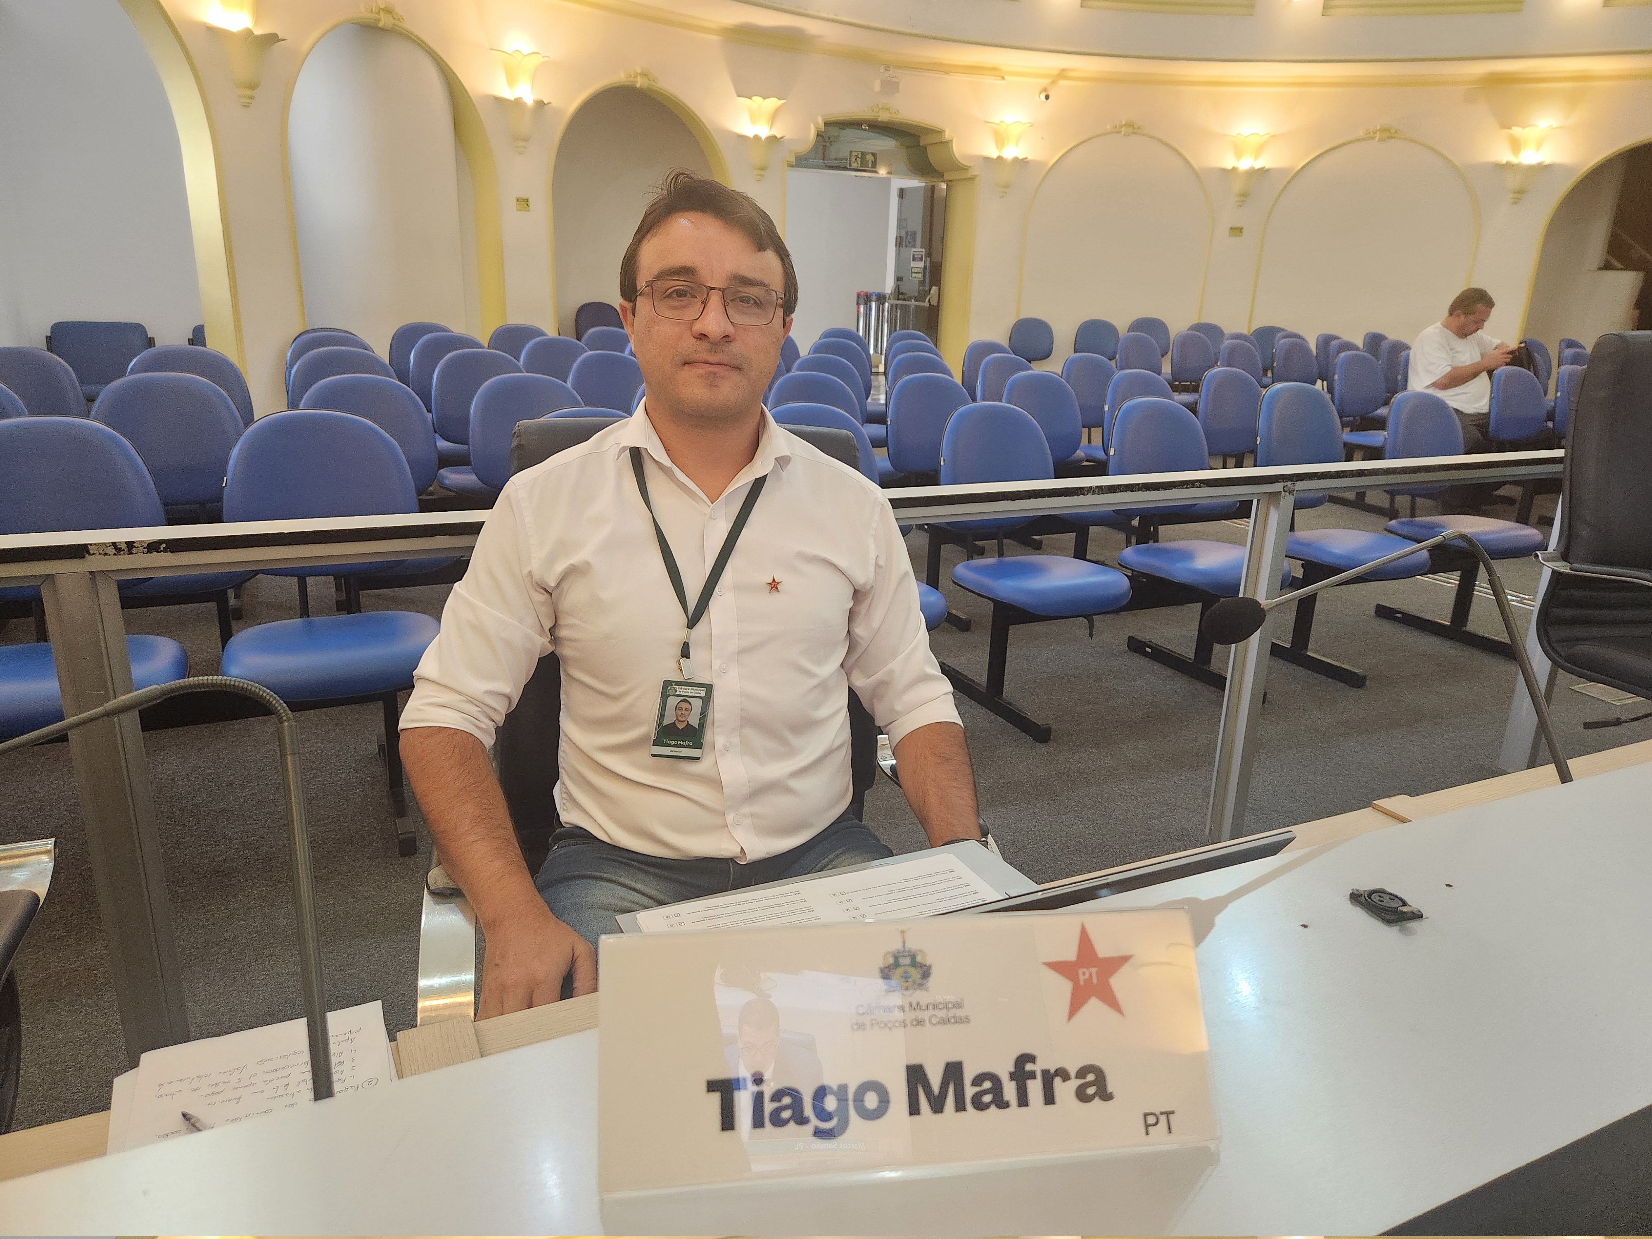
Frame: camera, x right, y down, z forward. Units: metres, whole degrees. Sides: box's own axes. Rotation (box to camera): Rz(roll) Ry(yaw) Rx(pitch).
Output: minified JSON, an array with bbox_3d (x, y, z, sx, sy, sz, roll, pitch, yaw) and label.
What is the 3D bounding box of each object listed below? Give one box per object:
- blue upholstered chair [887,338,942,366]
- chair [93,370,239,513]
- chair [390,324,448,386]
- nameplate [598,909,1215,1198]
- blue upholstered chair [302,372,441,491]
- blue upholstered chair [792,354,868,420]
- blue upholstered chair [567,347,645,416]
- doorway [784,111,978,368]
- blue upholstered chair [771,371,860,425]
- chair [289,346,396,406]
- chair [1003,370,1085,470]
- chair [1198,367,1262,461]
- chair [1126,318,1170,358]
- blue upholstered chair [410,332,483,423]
[{"bbox_3d":[0.642,-1.218,6.690,0.480,0.910,0.560,-6,19,-25],"label":"blue upholstered chair"},{"bbox_3d":[-1.929,-0.225,3.235,0.480,0.910,0.560,-5,19,-21],"label":"chair"},{"bbox_3d":[-2.414,-1.323,6.710,0.480,0.910,0.560,-5,19,-21],"label":"chair"},{"bbox_3d":[0.041,0.204,0.564,0.305,0.104,0.100,-1,18,-8],"label":"nameplate"},{"bbox_3d":[-1.407,-0.277,3.454,0.480,0.910,0.560,-5,19,-21],"label":"blue upholstered chair"},{"bbox_3d":[0.094,-0.814,5.335,0.480,0.910,0.560,-6,19,-24],"label":"blue upholstered chair"},{"bbox_3d":[-0.838,-0.678,4.704,0.450,0.906,0.570,-7,19,-26],"label":"blue upholstered chair"},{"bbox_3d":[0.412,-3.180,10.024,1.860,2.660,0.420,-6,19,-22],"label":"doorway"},{"bbox_3d":[0.035,-0.415,3.862,0.460,0.870,0.550,-7,20,-26],"label":"blue upholstered chair"},{"bbox_3d":[-1.767,-0.556,4.120,0.460,0.870,0.550,-7,20,-26],"label":"chair"},{"bbox_3d":[0.995,-0.553,4.531,0.450,0.906,0.570,-7,19,-27],"label":"chair"},{"bbox_3d":[1.944,-0.663,4.968,0.475,0.874,0.580,-6,19,-24],"label":"chair"},{"bbox_3d":[3.140,-2.462,10.828,0.475,0.874,0.580,4,18,7],"label":"chair"},{"bbox_3d":[-1.777,-0.926,5.375,0.450,0.906,0.570,-7,19,-26],"label":"blue upholstered chair"}]

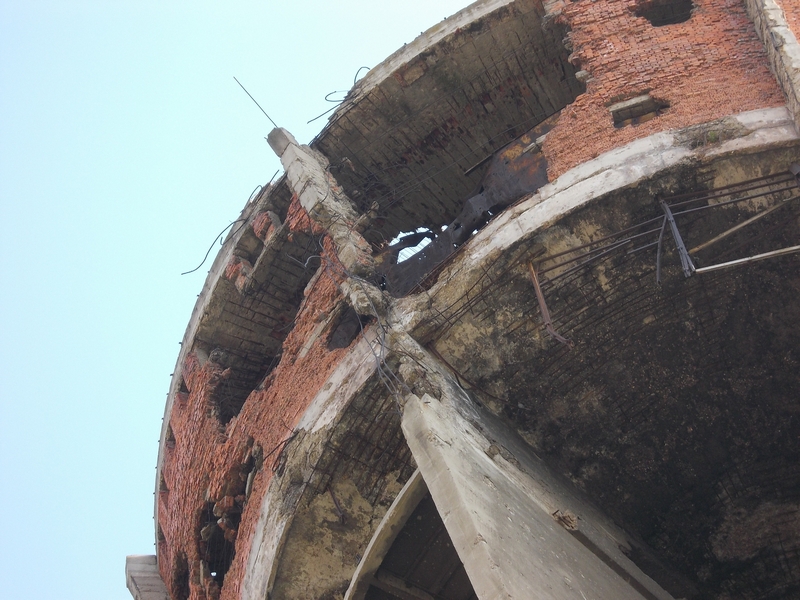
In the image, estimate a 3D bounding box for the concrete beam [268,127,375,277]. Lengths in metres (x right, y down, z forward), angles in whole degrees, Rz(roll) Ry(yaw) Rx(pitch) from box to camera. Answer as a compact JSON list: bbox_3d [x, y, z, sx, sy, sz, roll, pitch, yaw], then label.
[{"bbox_3d":[-1.537,-1.892,41.517,0.850,6.288,0.400,37,-79,-24],"label":"concrete beam"}]

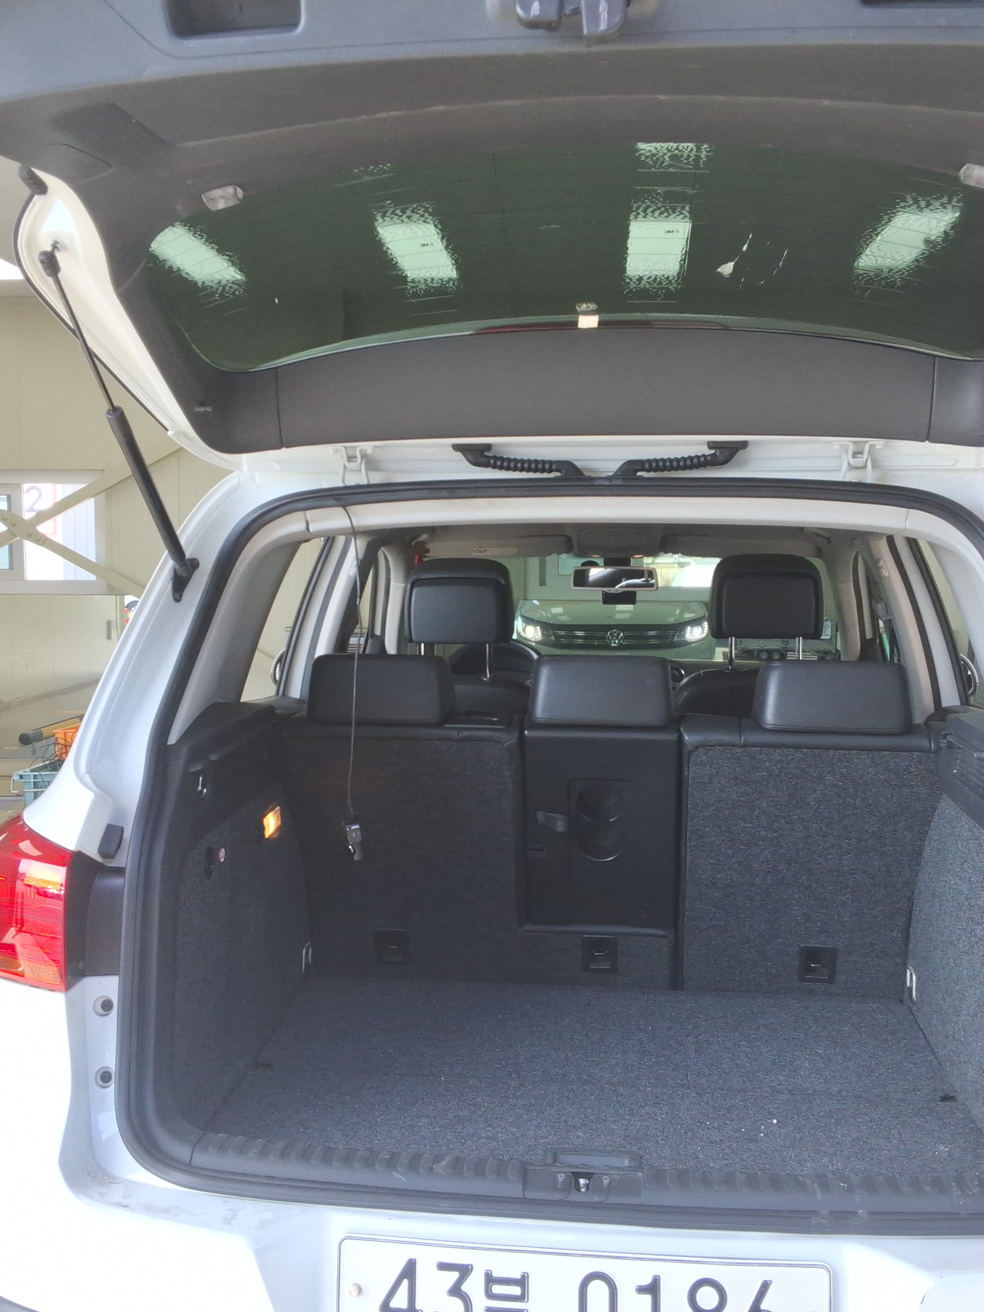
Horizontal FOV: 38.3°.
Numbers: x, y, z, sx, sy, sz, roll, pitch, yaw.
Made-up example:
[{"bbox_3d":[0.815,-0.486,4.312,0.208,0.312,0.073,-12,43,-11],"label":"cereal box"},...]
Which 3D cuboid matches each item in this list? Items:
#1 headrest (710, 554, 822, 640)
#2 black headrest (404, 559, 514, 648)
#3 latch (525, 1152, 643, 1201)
[{"bbox_3d":[0.653,-0.140,3.370,0.265,0.205,0.125,1,4,6],"label":"headrest"},{"bbox_3d":[-0.077,-0.132,3.450,0.260,0.205,0.125,1,4,6],"label":"black headrest"},{"bbox_3d":[0.104,0.591,1.603,0.128,0.045,0.055,1,4,6],"label":"latch"}]

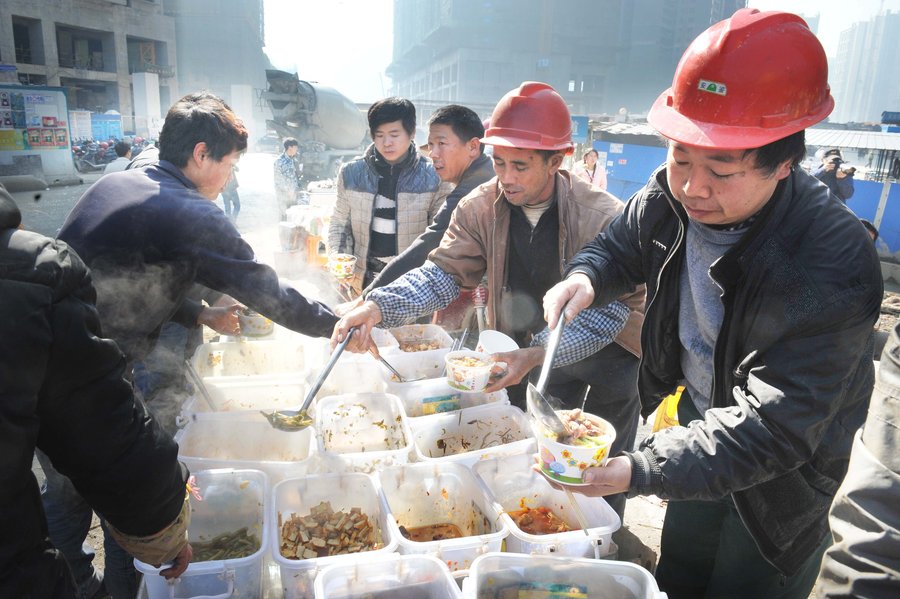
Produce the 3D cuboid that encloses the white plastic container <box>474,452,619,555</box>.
[{"bbox_3d":[0.222,0.554,1.459,0.260,0.210,0.325,-3,15,-15],"label":"white plastic container"}]

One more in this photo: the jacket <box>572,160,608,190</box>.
[{"bbox_3d":[1.660,-1.300,7.050,0.480,0.640,0.290,6,15,16],"label":"jacket"}]

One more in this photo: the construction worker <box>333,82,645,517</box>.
[{"bbox_3d":[0.170,0.300,1.670,0.640,1.680,0.760,11,17,32],"label":"construction worker"}]

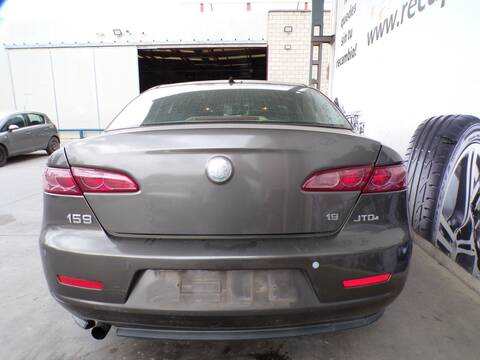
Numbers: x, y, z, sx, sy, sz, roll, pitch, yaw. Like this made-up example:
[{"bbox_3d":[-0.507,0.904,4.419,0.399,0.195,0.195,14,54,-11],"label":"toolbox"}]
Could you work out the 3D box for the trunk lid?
[{"bbox_3d":[-0.068,-0.027,1.448,1.280,0.405,0.500,0,10,0],"label":"trunk lid"}]

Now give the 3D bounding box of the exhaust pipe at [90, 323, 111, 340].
[{"bbox_3d":[-0.575,0.603,1.411,0.070,0.070,0.130,0,10,0],"label":"exhaust pipe"}]

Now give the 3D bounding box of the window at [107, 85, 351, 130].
[{"bbox_3d":[-0.068,-0.444,1.911,1.280,0.260,0.600,0,10,0],"label":"window"}]

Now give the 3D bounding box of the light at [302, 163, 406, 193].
[{"bbox_3d":[0.474,-0.009,1.365,0.475,0.120,0.250,0,10,0],"label":"light"}]

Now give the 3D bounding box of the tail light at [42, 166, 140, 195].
[{"bbox_3d":[-0.611,-0.009,1.365,0.475,0.120,0.250,0,10,0],"label":"tail light"}]

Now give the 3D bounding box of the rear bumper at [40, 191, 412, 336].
[{"bbox_3d":[-0.068,0.306,1.448,1.730,0.550,0.500,0,10,0],"label":"rear bumper"}]

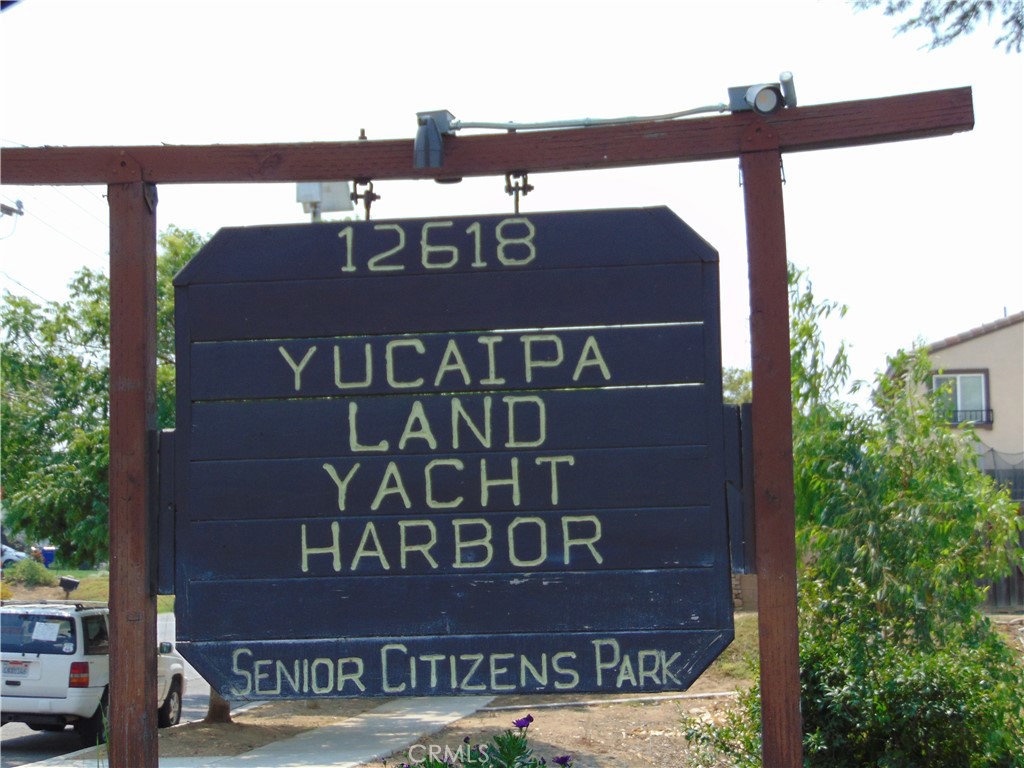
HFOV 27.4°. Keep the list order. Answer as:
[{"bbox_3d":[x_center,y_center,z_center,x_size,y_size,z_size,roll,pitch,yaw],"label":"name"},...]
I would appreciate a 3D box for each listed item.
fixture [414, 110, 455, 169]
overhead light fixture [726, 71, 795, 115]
[{"bbox_3d":[-0.179,-0.557,4.870,0.076,0.138,0.165,-2,-7,8],"label":"fixture"},{"bbox_3d":[0.574,-0.647,4.770,0.155,0.110,0.170,-2,-6,2],"label":"overhead light fixture"}]

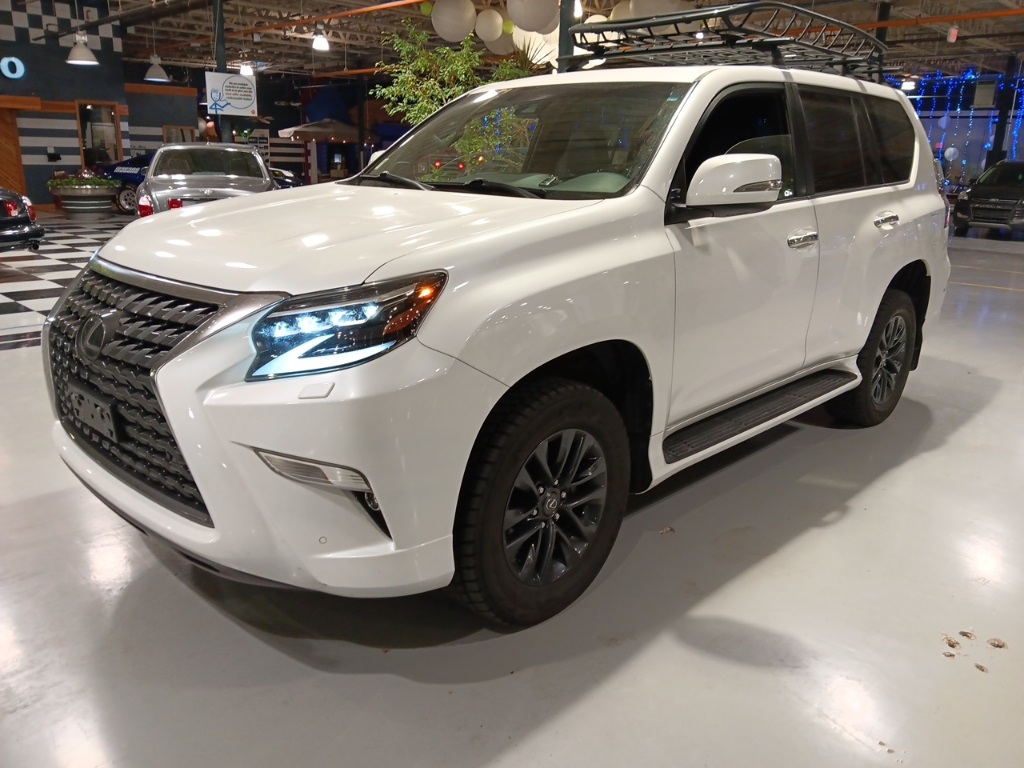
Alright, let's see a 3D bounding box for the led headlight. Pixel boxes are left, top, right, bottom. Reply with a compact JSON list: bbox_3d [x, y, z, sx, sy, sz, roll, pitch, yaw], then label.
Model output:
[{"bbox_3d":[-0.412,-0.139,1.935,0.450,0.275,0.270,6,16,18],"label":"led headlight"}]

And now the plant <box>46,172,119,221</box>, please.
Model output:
[{"bbox_3d":[-9.137,-3.998,16.400,1.380,0.950,1.380,1,15,0],"label":"plant"}]

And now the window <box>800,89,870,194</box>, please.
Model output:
[{"bbox_3d":[1.446,-1.095,3.456,0.580,0.475,0.060,-14,4,-44],"label":"window"}]

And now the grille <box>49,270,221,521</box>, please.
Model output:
[{"bbox_3d":[-1.117,-0.006,2.223,1.040,0.600,0.210,15,21,42],"label":"grille"}]

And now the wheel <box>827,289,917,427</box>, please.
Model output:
[{"bbox_3d":[2.015,-0.146,4.331,0.275,0.795,0.795,15,21,42],"label":"wheel"}]

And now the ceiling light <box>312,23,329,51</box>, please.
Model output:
[{"bbox_3d":[-4.830,-8.811,19.500,0.440,0.660,0.440,1,15,0],"label":"ceiling light"}]

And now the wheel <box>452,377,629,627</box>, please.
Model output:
[{"bbox_3d":[0.062,0.355,2.402,0.275,0.795,0.795,15,20,41],"label":"wheel"}]

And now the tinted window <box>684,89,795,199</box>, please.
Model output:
[{"bbox_3d":[0.858,-0.922,2.881,0.950,0.460,0.060,-14,4,-44],"label":"tinted window"}]

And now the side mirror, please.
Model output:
[{"bbox_3d":[0.743,-0.681,2.561,0.270,0.180,0.190,15,21,42],"label":"side mirror"}]

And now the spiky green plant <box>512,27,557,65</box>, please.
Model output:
[{"bbox_3d":[0.240,-3.914,9.000,0.530,0.520,0.500,2,16,1],"label":"spiky green plant"}]

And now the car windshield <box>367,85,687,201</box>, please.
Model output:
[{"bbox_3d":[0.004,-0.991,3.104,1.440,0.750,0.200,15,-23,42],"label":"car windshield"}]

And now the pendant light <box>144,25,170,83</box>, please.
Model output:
[{"bbox_3d":[-6.947,-6.426,15.000,0.480,1.000,0.480,1,15,0],"label":"pendant light"}]

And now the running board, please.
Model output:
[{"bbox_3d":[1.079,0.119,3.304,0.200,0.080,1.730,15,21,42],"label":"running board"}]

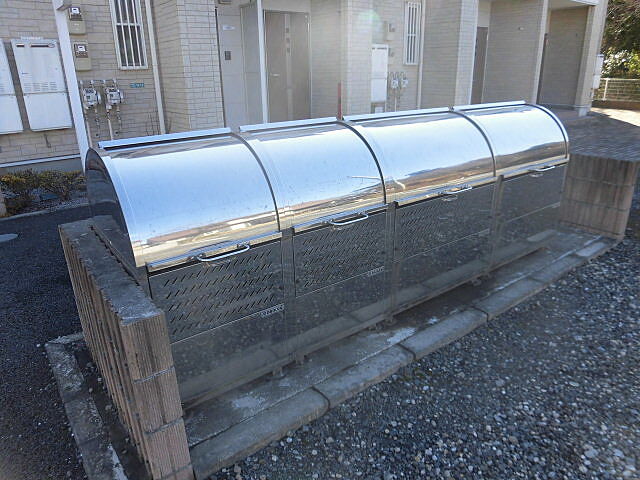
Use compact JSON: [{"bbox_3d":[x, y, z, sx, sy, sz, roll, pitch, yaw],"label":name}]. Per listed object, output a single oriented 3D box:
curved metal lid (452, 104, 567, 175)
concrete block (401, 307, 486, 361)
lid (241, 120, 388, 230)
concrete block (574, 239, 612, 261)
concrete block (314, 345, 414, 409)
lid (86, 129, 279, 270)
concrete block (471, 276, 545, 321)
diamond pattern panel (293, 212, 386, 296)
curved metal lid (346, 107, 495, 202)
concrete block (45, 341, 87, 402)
[{"bbox_3d":[1.363,-0.742,3.180,0.934,0.442,0.447,-16,24,-34],"label":"curved metal lid"},{"bbox_3d":[0.700,0.537,2.486,0.644,0.102,0.122,-16,24,-34],"label":"concrete block"},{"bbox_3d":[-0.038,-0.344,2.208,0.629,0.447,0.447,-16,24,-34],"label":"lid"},{"bbox_3d":[2.177,0.096,3.503,0.543,0.102,0.122,-16,24,-34],"label":"concrete block"},{"bbox_3d":[0.223,0.672,2.155,0.546,0.102,0.122,-16,24,-34],"label":"concrete block"},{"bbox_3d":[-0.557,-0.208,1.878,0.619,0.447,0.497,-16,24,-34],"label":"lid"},{"bbox_3d":[1.211,0.388,2.839,0.634,0.102,0.122,-16,24,-34],"label":"concrete block"},{"bbox_3d":[0.107,0.063,2.192,0.579,0.315,0.030,-16,24,-34],"label":"diamond pattern panel"},{"bbox_3d":[0.603,-0.525,2.654,0.954,0.447,0.447,-16,24,-34],"label":"curved metal lid"},{"bbox_3d":[-1.278,0.684,2.251,0.117,0.102,0.599,-16,24,-34],"label":"concrete block"}]

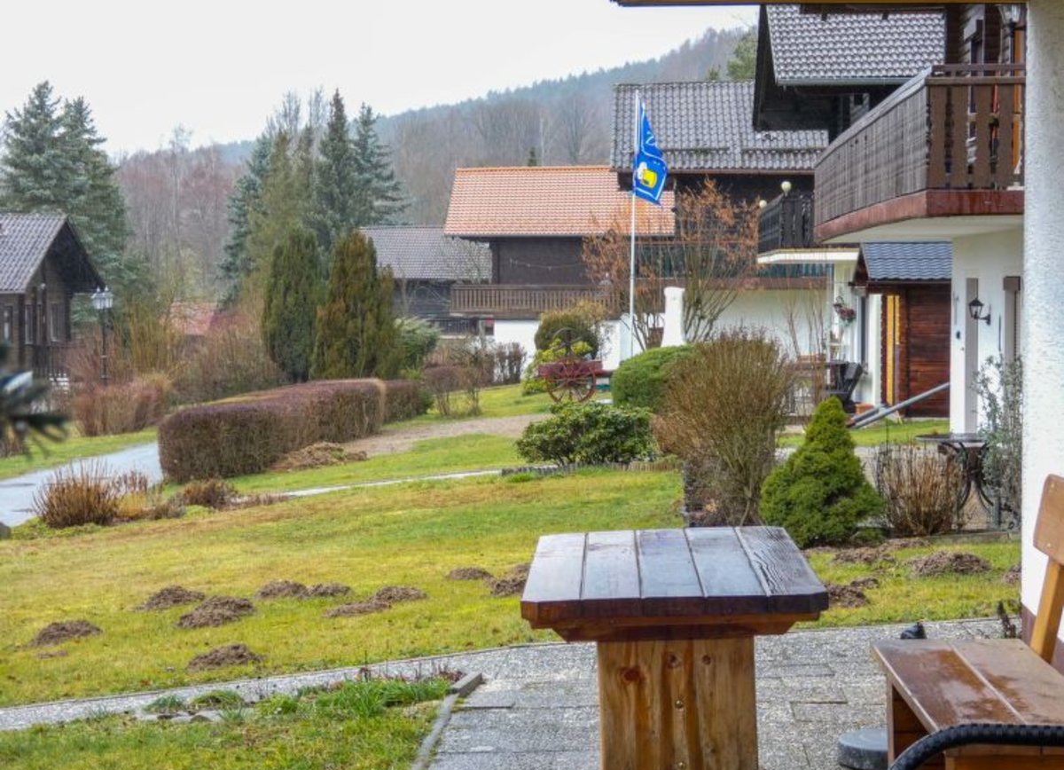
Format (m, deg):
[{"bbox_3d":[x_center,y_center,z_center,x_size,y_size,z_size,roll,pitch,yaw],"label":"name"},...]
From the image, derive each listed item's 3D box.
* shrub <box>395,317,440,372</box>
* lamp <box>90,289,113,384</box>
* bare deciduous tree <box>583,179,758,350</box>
[{"bbox_3d":[-2.473,-0.632,53.000,1.076,1.661,1.100,0,3,0],"label":"shrub"},{"bbox_3d":[-8.455,-0.567,49.000,0.454,2.757,0.460,0,3,0],"label":"lamp"},{"bbox_3d":[2.686,-1.978,48.500,3.420,4.042,3.100,0,3,0],"label":"bare deciduous tree"}]

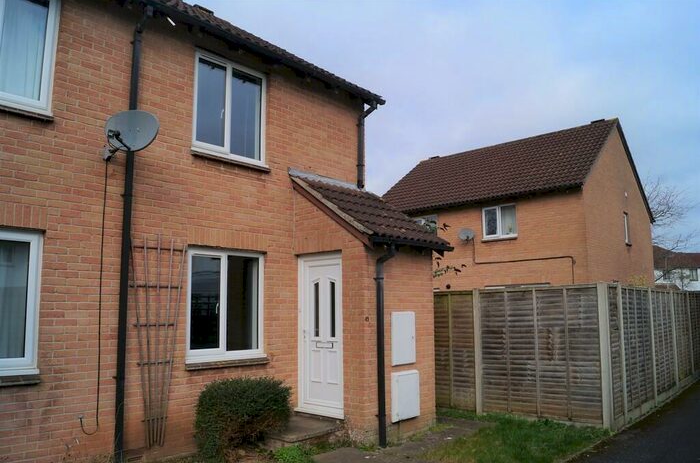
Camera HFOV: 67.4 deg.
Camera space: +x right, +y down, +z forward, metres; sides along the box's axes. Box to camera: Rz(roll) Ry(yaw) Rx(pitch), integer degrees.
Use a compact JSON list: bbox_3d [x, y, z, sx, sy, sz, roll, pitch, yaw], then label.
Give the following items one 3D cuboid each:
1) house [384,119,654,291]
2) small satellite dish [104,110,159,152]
[{"bbox_3d":[6.000,0.458,19.733,8.100,7.900,7.500,-7,-10,43],"label":"house"},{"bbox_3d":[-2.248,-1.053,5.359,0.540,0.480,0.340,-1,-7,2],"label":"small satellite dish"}]

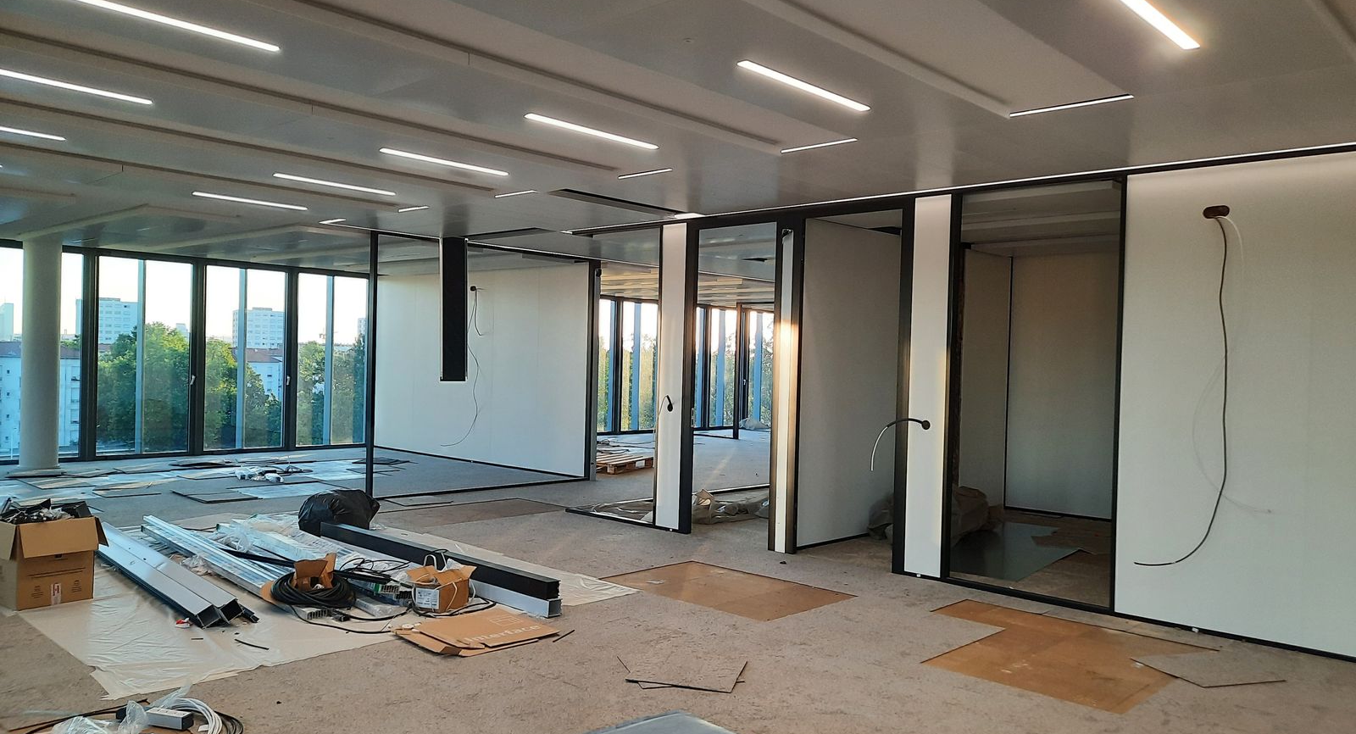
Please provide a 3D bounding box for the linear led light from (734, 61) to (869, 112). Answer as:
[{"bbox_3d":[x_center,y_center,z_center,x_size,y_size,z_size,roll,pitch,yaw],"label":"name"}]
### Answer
[{"bbox_3d":[0.633,-1.348,4.720,0.070,0.040,1.010,2,0,43],"label":"linear led light"}]

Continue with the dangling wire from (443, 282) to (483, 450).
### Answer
[{"bbox_3d":[-3.217,0.008,14.652,0.970,2.430,0.180,2,0,43],"label":"dangling wire"}]

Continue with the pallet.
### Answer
[{"bbox_3d":[-0.993,1.395,14.130,0.800,0.144,1.200,2,0,28],"label":"pallet"}]

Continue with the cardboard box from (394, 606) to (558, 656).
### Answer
[{"bbox_3d":[-1.104,1.442,5.388,0.680,0.060,0.660,2,0,43],"label":"cardboard box"}]

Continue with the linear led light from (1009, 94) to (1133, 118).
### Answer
[{"bbox_3d":[1.953,-1.311,4.902,0.620,0.040,0.060,2,0,43],"label":"linear led light"}]

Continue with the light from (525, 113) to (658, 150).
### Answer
[{"bbox_3d":[-0.486,-1.367,5.701,0.065,0.040,0.980,2,0,43],"label":"light"}]

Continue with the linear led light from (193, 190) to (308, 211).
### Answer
[{"bbox_3d":[-3.742,-1.465,8.629,0.070,0.040,0.990,2,0,43],"label":"linear led light"}]

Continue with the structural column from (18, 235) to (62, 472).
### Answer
[{"bbox_3d":[-8.022,-0.180,12.347,0.430,2.880,0.430,2,0,43],"label":"structural column"}]

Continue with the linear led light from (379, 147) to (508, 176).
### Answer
[{"bbox_3d":[-1.585,-1.411,6.747,0.070,0.040,1.010,2,0,43],"label":"linear led light"}]

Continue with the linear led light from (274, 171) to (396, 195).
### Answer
[{"bbox_3d":[-2.696,-1.443,7.750,0.070,0.040,1.010,2,0,43],"label":"linear led light"}]

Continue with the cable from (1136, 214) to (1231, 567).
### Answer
[{"bbox_3d":[3.073,0.158,5.965,0.490,2.150,0.080,2,0,43],"label":"cable"}]

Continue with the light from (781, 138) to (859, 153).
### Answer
[{"bbox_3d":[0.838,-1.331,5.854,0.550,0.035,0.050,2,0,43],"label":"light"}]

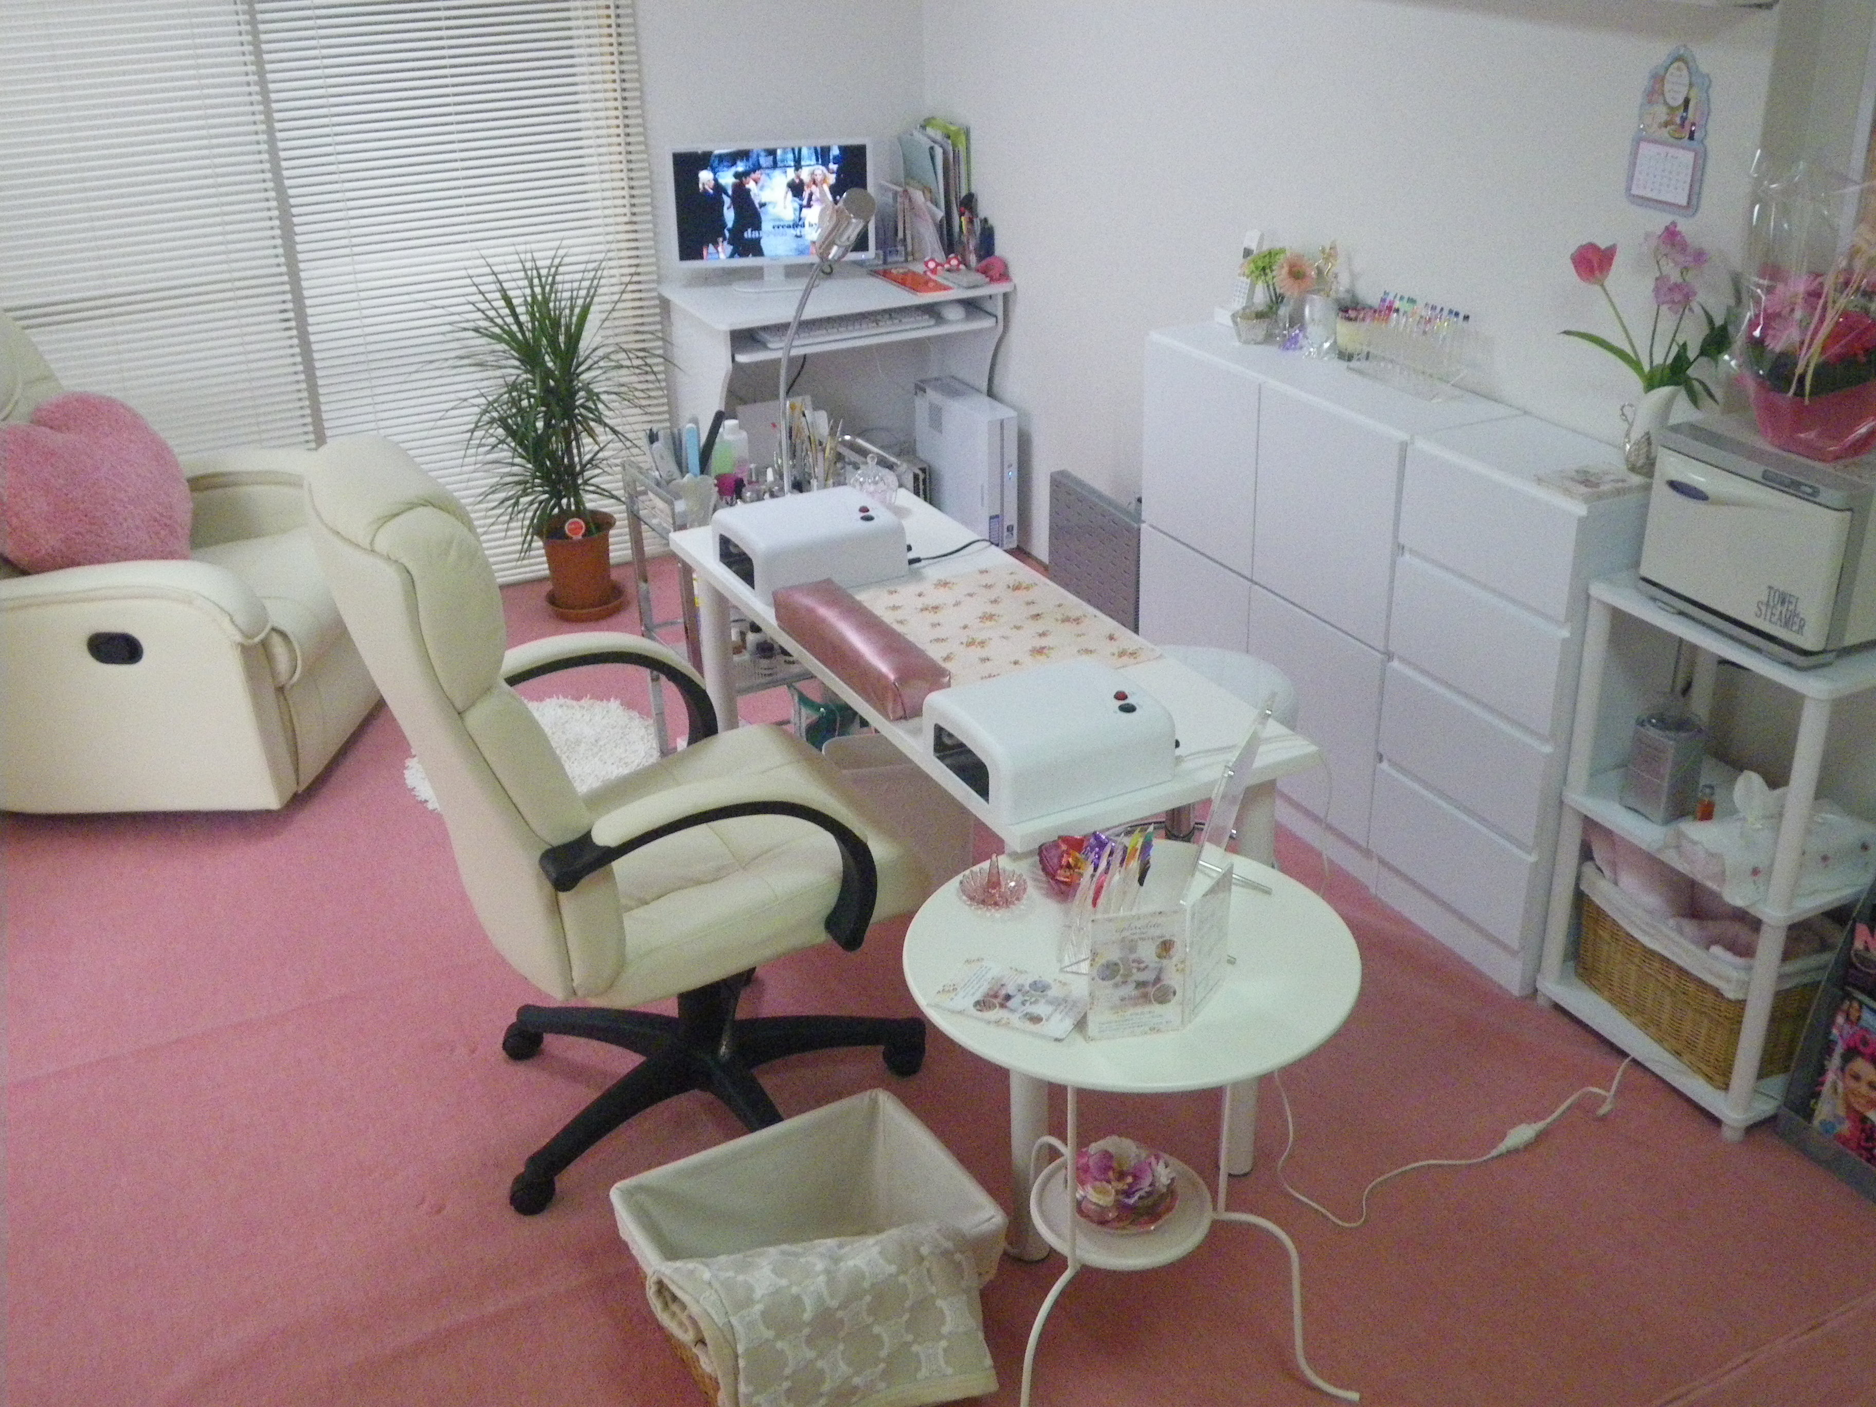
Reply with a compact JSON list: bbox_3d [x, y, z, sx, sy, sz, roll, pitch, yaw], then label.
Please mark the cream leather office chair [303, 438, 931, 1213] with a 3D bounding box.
[{"bbox_3d":[-0.422,0.120,2.646,0.770,1.170,0.680,-14,28,-23],"label":"cream leather office chair"}]

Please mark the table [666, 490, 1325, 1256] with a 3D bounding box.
[{"bbox_3d":[0.027,0.205,2.961,0.455,0.720,1.225,-14,28,-24],"label":"table"}]

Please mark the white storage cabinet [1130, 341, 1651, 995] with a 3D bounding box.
[{"bbox_3d":[0.830,-0.157,3.498,0.270,0.864,1.250,-13,28,-22],"label":"white storage cabinet"}]

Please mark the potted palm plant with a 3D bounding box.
[{"bbox_3d":[-0.924,-0.681,4.623,0.480,0.940,0.480,-13,28,-22],"label":"potted palm plant"}]

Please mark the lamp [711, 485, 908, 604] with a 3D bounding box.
[{"bbox_3d":[-0.215,-0.265,3.009,0.245,0.100,0.225,-13,28,-22],"label":"lamp"}]

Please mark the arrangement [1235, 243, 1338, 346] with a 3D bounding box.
[{"bbox_3d":[0.673,-0.785,3.602,0.140,0.190,0.190,-13,28,-22],"label":"arrangement"}]

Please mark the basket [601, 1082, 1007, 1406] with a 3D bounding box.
[{"bbox_3d":[-0.167,0.744,2.430,0.405,0.215,0.330,-16,29,-27],"label":"basket"}]

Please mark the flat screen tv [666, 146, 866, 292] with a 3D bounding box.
[{"bbox_3d":[-0.429,-1.287,4.851,0.540,0.370,0.180,-4,26,-4],"label":"flat screen tv"}]

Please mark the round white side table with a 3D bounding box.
[{"bbox_3d":[0.224,0.581,2.223,0.520,0.667,0.520,-1,26,1],"label":"round white side table"}]

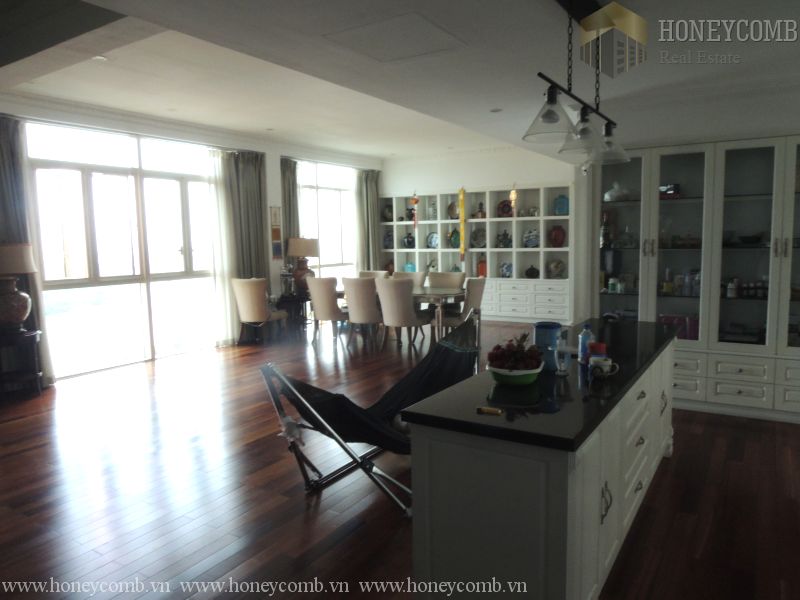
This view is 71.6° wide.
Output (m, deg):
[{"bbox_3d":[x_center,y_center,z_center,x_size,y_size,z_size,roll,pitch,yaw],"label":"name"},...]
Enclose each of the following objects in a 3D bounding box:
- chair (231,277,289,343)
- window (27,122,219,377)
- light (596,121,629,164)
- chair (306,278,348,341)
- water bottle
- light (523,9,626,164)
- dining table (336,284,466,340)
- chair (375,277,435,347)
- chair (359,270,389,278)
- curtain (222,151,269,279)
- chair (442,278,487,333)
[{"bbox_3d":[-2.171,0.160,8.864,0.590,1.000,0.660,1,7,24],"label":"chair"},{"bbox_3d":[-3.430,-0.649,7.457,0.120,2.970,2.680,3,7,33],"label":"window"},{"bbox_3d":[1.277,-0.963,3.384,0.250,0.240,0.250,3,7,33],"label":"light"},{"bbox_3d":[-0.995,0.142,8.773,0.590,1.000,0.660,3,8,36],"label":"chair"},{"bbox_3d":[1.061,0.250,3.151,0.073,0.220,0.073,3,7,33],"label":"water bottle"},{"bbox_3d":[0.985,-1.124,2.948,0.250,0.680,1.450,3,8,33],"label":"light"},{"bbox_3d":[-0.031,0.219,9.048,2.250,0.765,1.020,3,7,33],"label":"dining table"},{"bbox_3d":[0.114,0.174,8.244,0.590,1.000,0.660,3,7,34],"label":"chair"},{"bbox_3d":[-0.607,0.047,9.578,0.590,1.000,0.660,3,7,33],"label":"chair"},{"bbox_3d":[-2.373,-0.849,8.819,0.180,2.970,0.850,3,7,33],"label":"curtain"},{"bbox_3d":[0.892,0.179,8.034,0.630,1.020,0.540,3,7,33],"label":"chair"}]

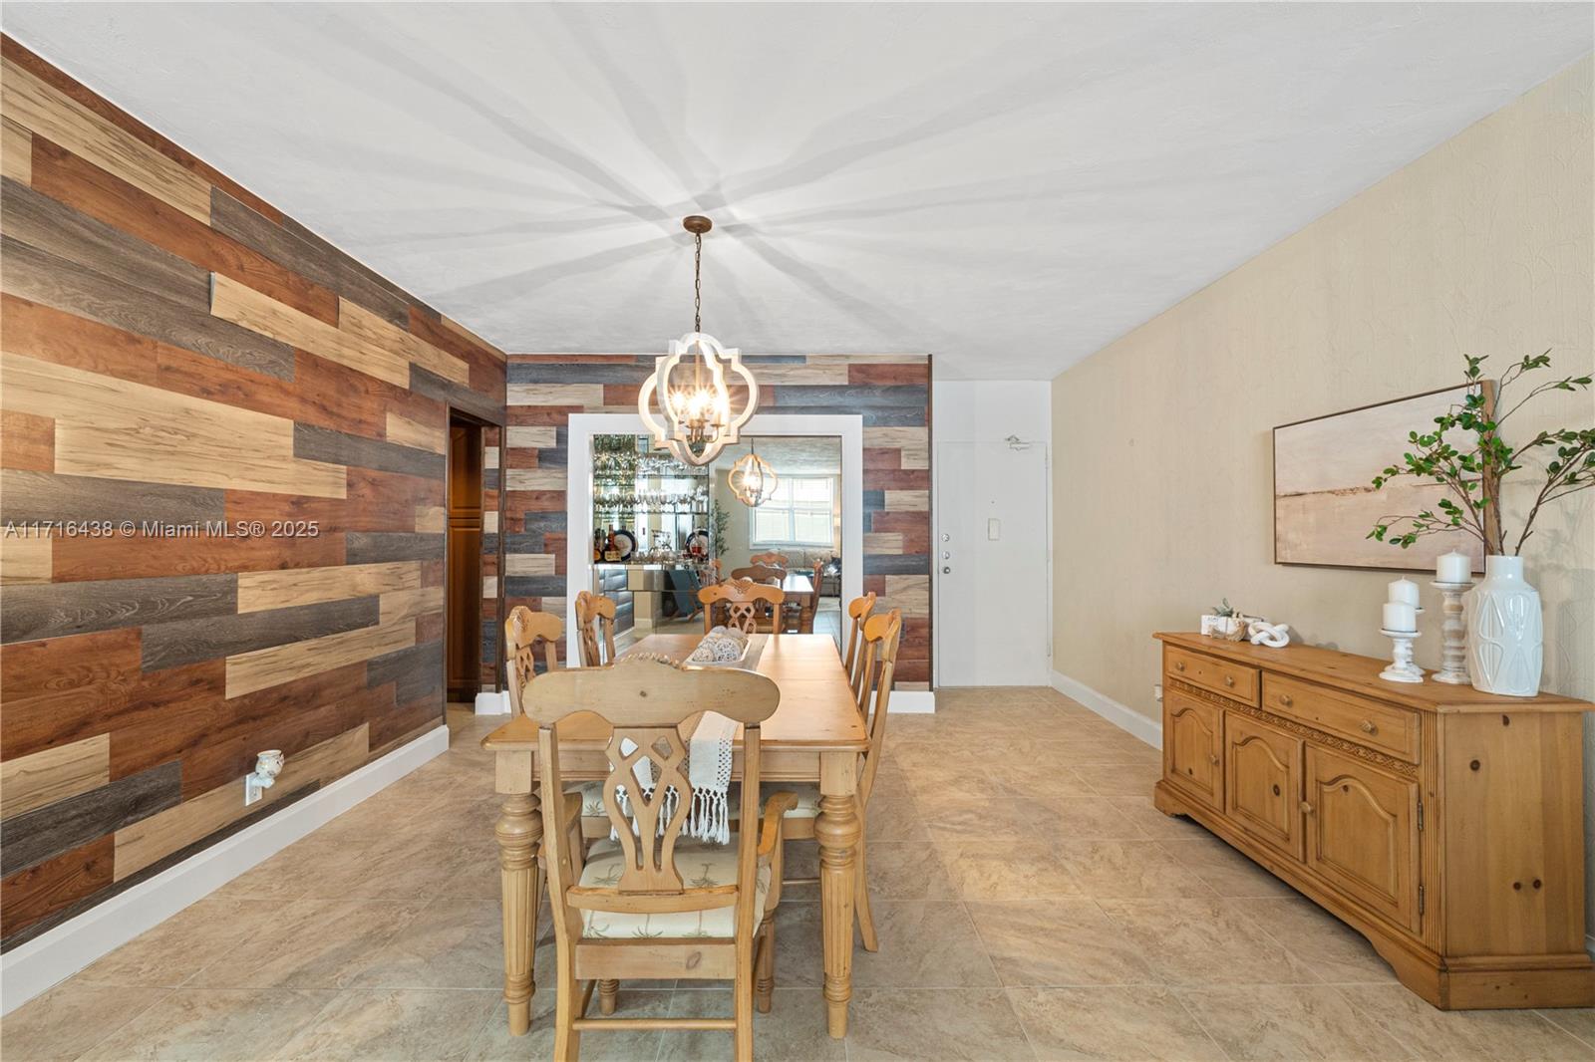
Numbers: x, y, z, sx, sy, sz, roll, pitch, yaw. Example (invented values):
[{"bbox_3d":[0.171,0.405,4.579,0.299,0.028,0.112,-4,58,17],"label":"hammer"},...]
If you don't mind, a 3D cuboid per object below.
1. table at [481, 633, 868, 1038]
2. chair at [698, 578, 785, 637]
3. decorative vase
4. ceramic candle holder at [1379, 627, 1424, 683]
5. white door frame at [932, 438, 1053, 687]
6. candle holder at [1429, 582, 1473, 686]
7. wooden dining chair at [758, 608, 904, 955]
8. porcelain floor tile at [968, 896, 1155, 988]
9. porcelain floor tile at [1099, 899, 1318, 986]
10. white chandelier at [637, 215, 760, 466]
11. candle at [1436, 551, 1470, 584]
[{"bbox_3d":[-0.298,0.908,2.533,0.955,0.760,1.800,0,-1,0],"label":"table"},{"bbox_3d":[-0.307,0.779,3.469,0.530,1.040,0.580,0,-1,0],"label":"chair"},{"bbox_3d":[2.048,0.269,1.923,0.150,0.388,0.150,0,-1,0],"label":"decorative vase"},{"bbox_3d":[1.891,0.386,2.082,0.102,0.157,0.102,0,-1,0],"label":"ceramic candle holder"},{"bbox_3d":[1.645,0.269,5.622,1.010,2.100,0.100,0,-1,0],"label":"white door frame"},{"bbox_3d":[2.028,0.312,2.056,0.100,0.305,0.100,0,-1,0],"label":"candle holder"},{"bbox_3d":[0.049,0.769,2.232,0.590,1.030,0.490,0,-1,0],"label":"wooden dining chair"},{"bbox_3d":[0.805,1.284,2.087,0.455,0.010,0.452,0,-1,0],"label":"porcelain floor tile"},{"bbox_3d":[1.262,1.283,2.091,0.455,0.010,0.452,0,-1,0],"label":"porcelain floor tile"},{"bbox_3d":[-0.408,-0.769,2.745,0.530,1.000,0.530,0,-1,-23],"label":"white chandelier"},{"bbox_3d":[2.028,0.115,2.058,0.077,0.094,0.077,0,-1,0],"label":"candle"}]

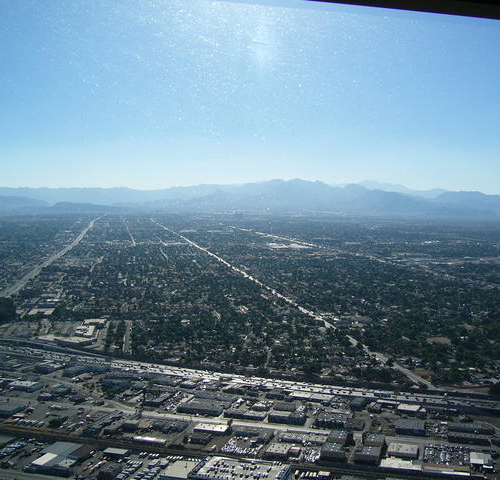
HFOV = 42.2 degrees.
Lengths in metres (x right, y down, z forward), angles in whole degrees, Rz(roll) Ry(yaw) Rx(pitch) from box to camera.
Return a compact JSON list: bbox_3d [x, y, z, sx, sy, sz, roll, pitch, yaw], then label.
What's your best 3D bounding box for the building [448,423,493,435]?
[{"bbox_3d":[258.870,221.920,762.210,45.100,5.000,14.200,1,2,17],"label":"building"}]

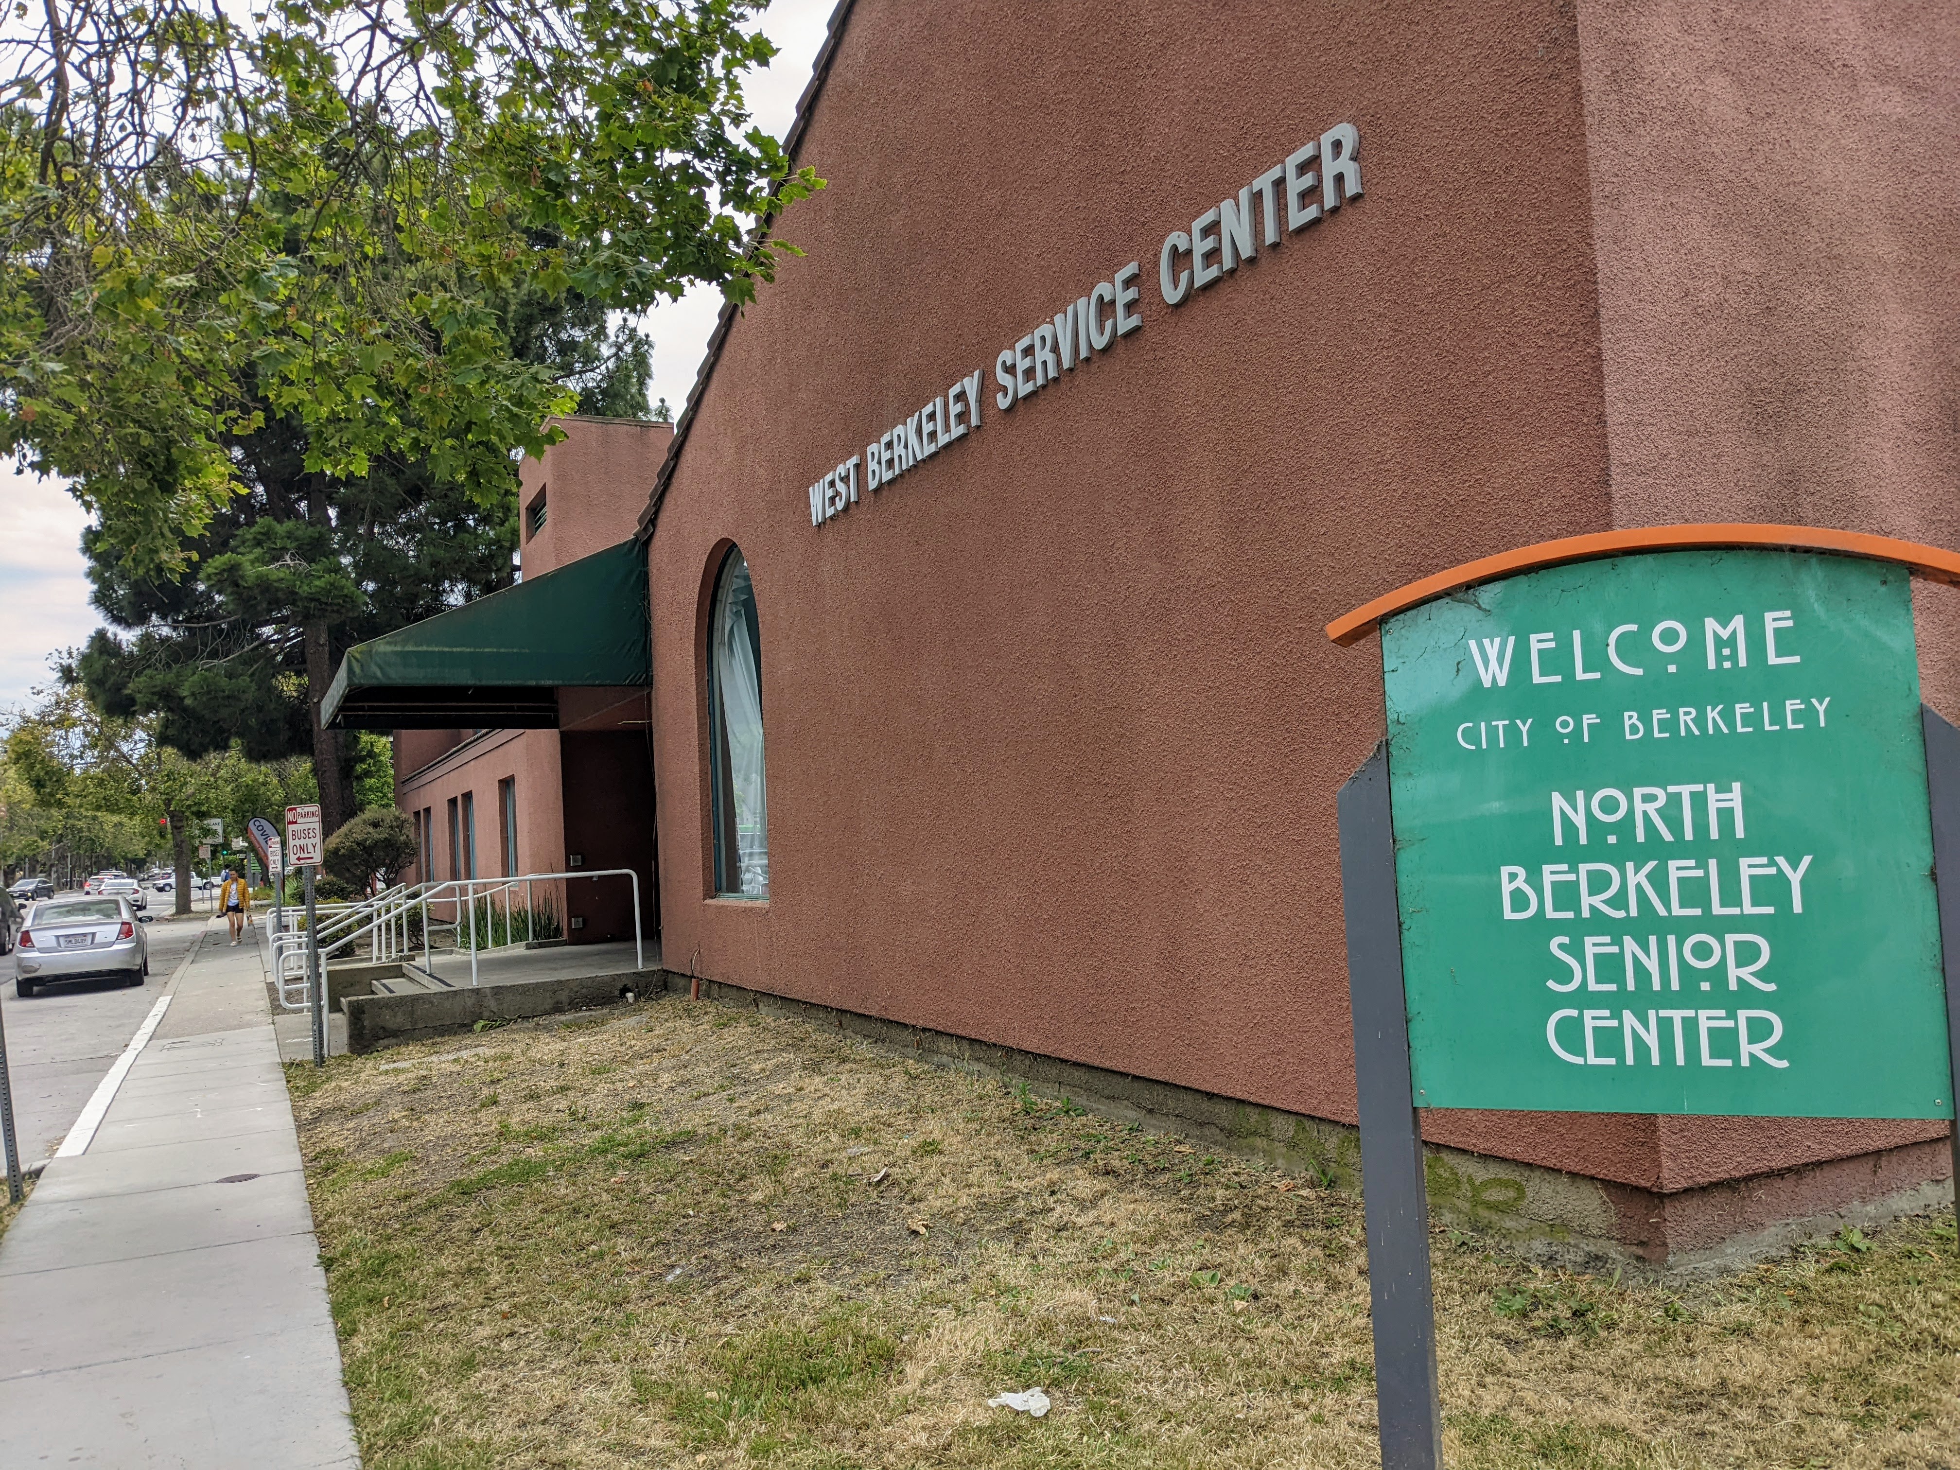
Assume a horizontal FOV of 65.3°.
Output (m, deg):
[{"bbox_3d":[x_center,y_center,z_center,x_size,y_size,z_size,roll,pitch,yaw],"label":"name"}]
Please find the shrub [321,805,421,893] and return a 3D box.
[{"bbox_3d":[-11.244,2.447,28.333,1.720,2.180,1.720,-1,-4,-26],"label":"shrub"}]

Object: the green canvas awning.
[{"bbox_3d":[-5.255,-0.942,15.783,2.640,1.425,4.570,-1,-4,-26],"label":"green canvas awning"}]

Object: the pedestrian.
[{"bbox_3d":[-16.151,3.740,33.086,0.620,1.640,0.440,-1,-4,-26],"label":"pedestrian"}]

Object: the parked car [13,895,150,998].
[{"bbox_3d":[-14.564,3.367,25.016,1.710,1.455,4.680,-1,-4,-26],"label":"parked car"}]

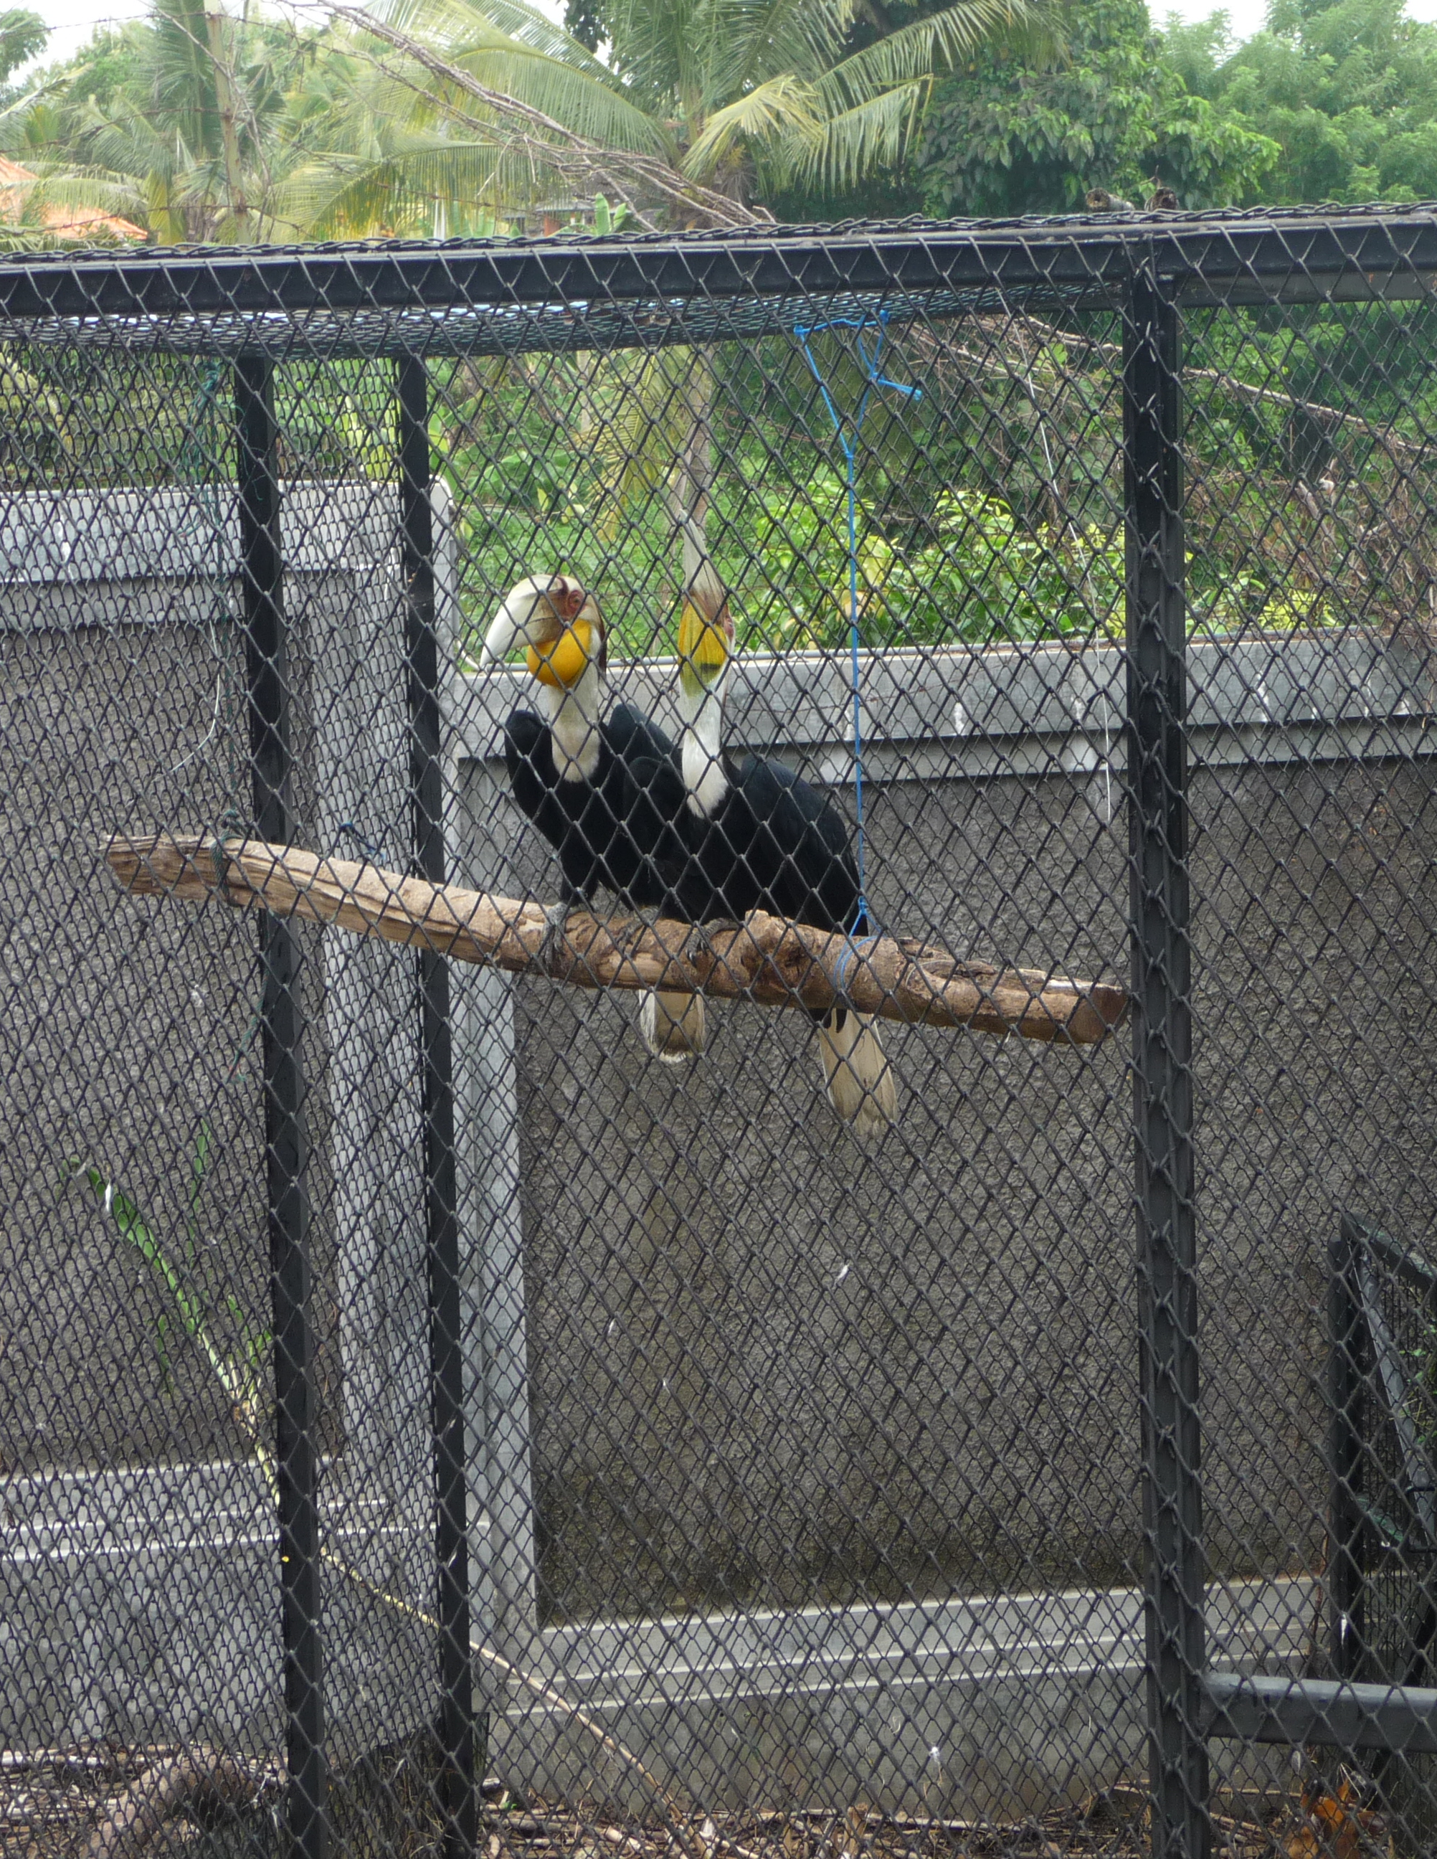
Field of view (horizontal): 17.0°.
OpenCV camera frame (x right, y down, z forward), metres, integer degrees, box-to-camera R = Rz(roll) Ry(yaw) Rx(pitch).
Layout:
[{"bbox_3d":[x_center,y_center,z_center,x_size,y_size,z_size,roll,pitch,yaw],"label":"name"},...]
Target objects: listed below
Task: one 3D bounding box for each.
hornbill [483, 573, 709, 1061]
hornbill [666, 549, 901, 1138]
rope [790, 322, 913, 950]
[{"bbox_3d":[-0.167,-0.153,6.600,0.270,0.640,0.410,2,7,30],"label":"hornbill"},{"bbox_3d":[0.088,-0.114,6.500,0.250,0.780,0.440,3,7,38],"label":"hornbill"},{"bbox_3d":[0.181,-0.410,6.450,0.165,0.840,0.080,-2,6,0],"label":"rope"}]

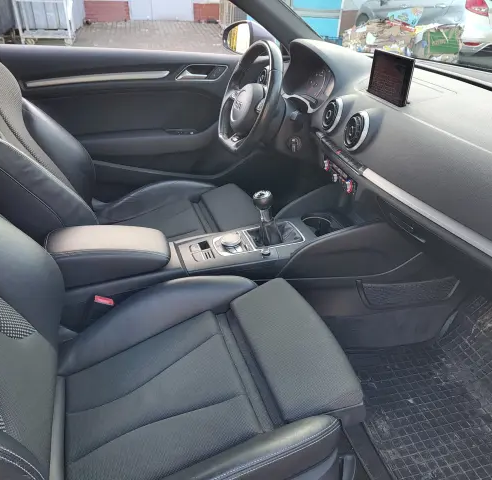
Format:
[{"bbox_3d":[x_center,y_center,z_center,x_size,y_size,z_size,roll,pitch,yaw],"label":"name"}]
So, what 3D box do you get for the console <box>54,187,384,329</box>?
[{"bbox_3d":[-0.073,0.025,1.198,0.890,0.260,0.240,-9,32,-16],"label":"console"}]

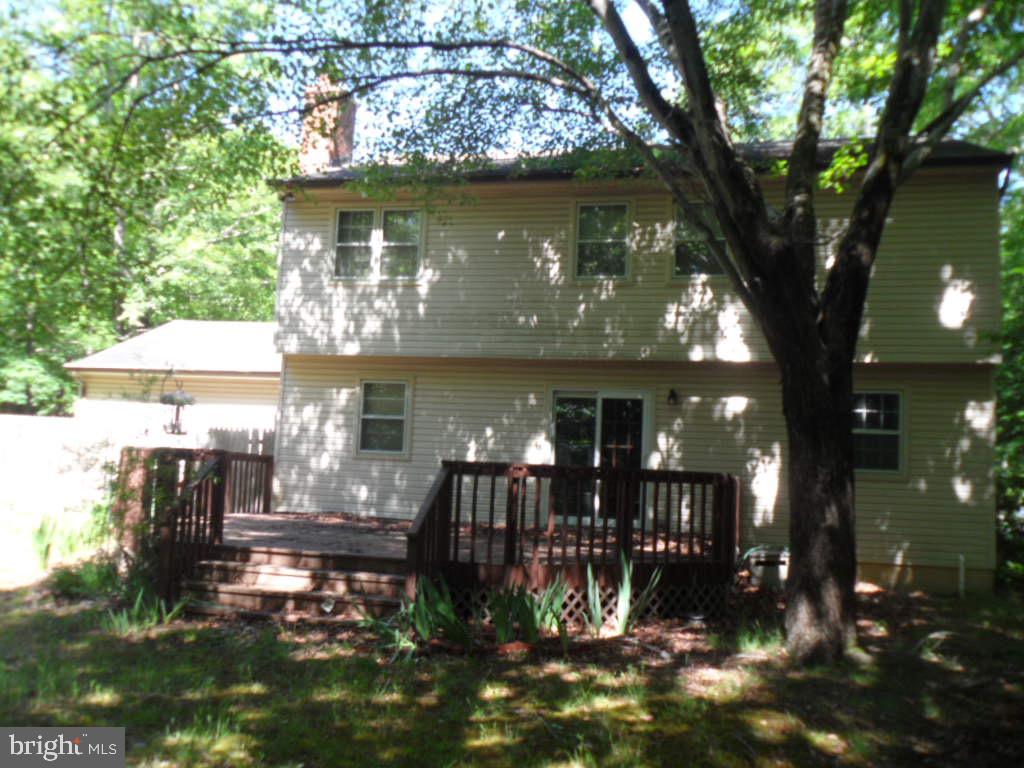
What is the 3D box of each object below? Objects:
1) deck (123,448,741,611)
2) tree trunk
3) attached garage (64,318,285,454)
[{"bbox_3d":[-0.835,1.713,11.420,7.150,1.520,5.280,1,-4,13],"label":"deck"},{"bbox_3d":[2.710,1.070,8.053,0.640,2.580,0.640,1,-4,13],"label":"tree trunk"},{"bbox_3d":[-5.476,0.650,22.434,6.750,4.440,7.200,1,-4,13],"label":"attached garage"}]

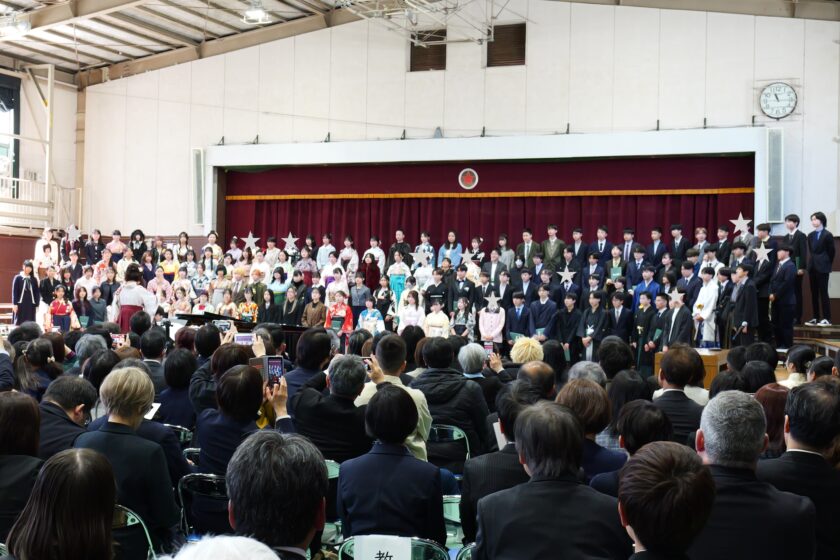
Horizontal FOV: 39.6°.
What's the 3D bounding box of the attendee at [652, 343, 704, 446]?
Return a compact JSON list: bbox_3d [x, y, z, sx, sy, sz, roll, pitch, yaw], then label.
[{"bbox_3d":[1.429,1.002,6.394,0.480,1.320,0.780,1,-1,23],"label":"attendee"}]

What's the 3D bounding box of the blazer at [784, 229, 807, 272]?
[{"bbox_3d":[5.809,-0.440,18.000,0.270,0.680,0.440,2,-1,-40],"label":"blazer"}]

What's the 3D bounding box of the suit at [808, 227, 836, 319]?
[{"bbox_3d":[6.195,-0.069,18.000,0.290,1.450,0.450,2,-1,-40],"label":"suit"}]

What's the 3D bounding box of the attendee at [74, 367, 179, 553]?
[{"bbox_3d":[-1.113,1.038,4.913,0.480,1.300,0.720,1,-1,22],"label":"attendee"}]

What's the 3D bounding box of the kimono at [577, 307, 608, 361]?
[{"bbox_3d":[2.558,1.101,17.300,0.560,1.450,0.400,1,-1,29],"label":"kimono"}]

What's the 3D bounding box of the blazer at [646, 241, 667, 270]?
[{"bbox_3d":[3.937,-0.290,19.300,0.460,0.720,0.290,1,-1,34],"label":"blazer"}]

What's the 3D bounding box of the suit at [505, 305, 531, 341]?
[{"bbox_3d":[1.494,0.703,17.600,0.470,0.720,0.300,1,-1,21],"label":"suit"}]

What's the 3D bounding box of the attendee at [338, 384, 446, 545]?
[{"bbox_3d":[-0.035,1.047,4.694,0.460,1.280,0.780,1,-1,23],"label":"attendee"}]

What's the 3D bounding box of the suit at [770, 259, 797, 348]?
[{"bbox_3d":[5.554,0.374,17.800,0.340,1.420,0.470,2,-1,-37],"label":"suit"}]

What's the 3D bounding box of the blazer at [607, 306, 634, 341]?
[{"bbox_3d":[3.085,0.773,17.990,0.460,0.720,0.260,1,-2,25],"label":"blazer"}]

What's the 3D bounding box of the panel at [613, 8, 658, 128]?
[{"bbox_3d":[4.060,-3.948,21.828,0.850,2.350,0.100,1,-1,22],"label":"panel"}]

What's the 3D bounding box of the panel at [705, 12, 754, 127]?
[{"bbox_3d":[5.919,-4.003,22.263,0.900,2.198,0.080,1,-1,23],"label":"panel"}]

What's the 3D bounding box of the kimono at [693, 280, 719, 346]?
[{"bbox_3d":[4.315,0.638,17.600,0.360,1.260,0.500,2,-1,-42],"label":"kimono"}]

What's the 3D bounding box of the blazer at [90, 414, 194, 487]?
[{"bbox_3d":[-1.399,0.982,5.913,0.490,0.600,0.400,1,-1,22],"label":"blazer"}]

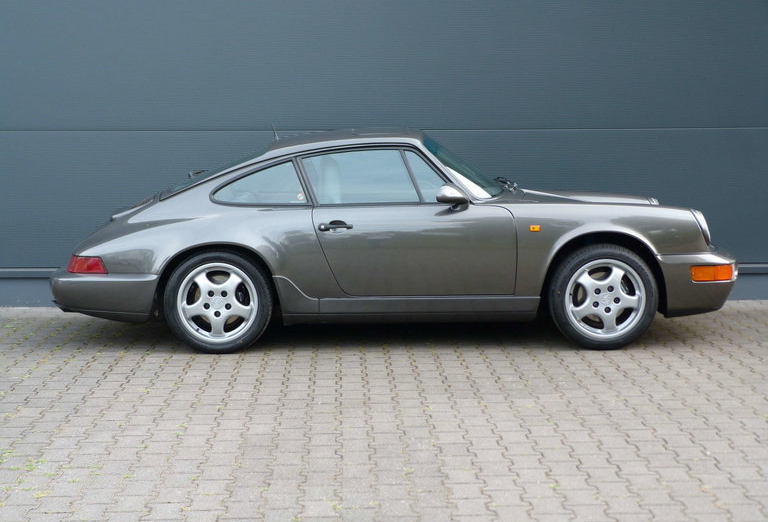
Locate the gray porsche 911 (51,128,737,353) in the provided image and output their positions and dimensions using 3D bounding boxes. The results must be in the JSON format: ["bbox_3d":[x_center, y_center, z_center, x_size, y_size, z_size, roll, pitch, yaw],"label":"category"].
[{"bbox_3d":[0.080,-0.204,8.661,4.260,1.310,1.690,0,7,-2],"label":"gray porsche 911"}]

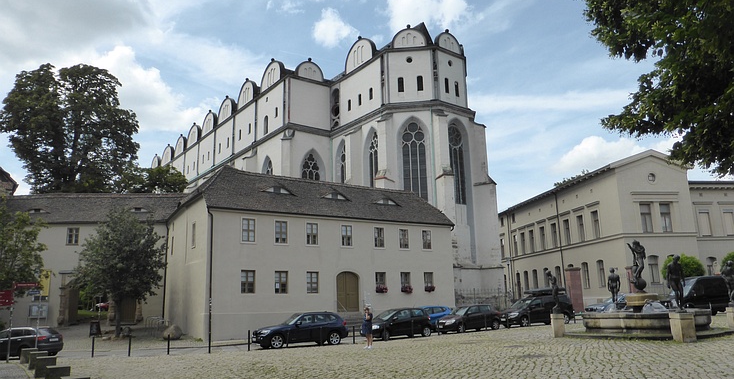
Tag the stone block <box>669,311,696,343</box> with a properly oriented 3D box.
[{"bbox_3d":[10.695,4.666,17.927,0.530,0.940,0.530,0,-12,-7],"label":"stone block"}]

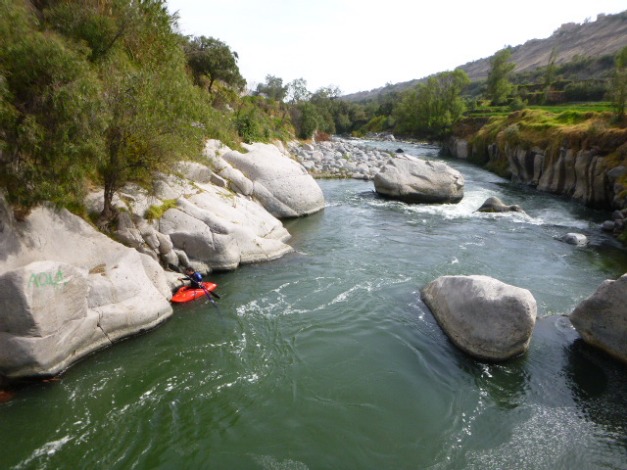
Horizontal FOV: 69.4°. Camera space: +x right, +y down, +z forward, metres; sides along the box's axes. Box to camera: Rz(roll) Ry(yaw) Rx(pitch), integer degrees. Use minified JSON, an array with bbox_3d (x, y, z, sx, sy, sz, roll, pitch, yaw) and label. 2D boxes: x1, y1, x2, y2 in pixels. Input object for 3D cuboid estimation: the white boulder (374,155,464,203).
[{"bbox_3d":[7.931,-4.250,34.094,5.974,3.090,4.738,0,16,0],"label":"white boulder"}]

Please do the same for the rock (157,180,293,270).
[{"bbox_3d":[-3.966,-0.547,21.226,6.180,3.244,4.944,9,18,29],"label":"rock"}]

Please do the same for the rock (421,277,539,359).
[{"bbox_3d":[4.995,2.372,14.072,2.575,1.545,4.017,-4,16,-14],"label":"rock"}]

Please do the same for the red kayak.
[{"bbox_3d":[-4.305,2.106,16.457,0.639,0.371,1.978,15,21,43],"label":"red kayak"}]

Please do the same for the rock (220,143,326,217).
[{"bbox_3d":[-2.884,-3.771,31.020,7.210,4.532,5.665,9,18,29],"label":"rock"}]

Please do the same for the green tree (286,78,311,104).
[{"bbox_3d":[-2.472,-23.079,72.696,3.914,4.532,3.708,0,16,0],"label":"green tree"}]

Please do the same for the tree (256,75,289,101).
[{"bbox_3d":[-6.231,-21.427,66.741,5.047,4.326,4.738,0,16,0],"label":"tree"}]

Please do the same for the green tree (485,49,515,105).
[{"bbox_3d":[36.050,-30.510,87.738,4.738,10.197,4.738,0,16,0],"label":"green tree"}]

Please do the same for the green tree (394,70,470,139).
[{"bbox_3d":[21.836,-24.496,85.130,13.184,12.360,10.815,0,16,0],"label":"green tree"}]

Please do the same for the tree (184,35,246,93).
[{"bbox_3d":[-9.579,-16.161,42.549,5.356,5.047,5.150,0,16,0],"label":"tree"}]

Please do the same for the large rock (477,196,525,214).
[{"bbox_3d":[12.360,-1.955,30.348,2.884,0.978,1.648,0,16,0],"label":"large rock"}]

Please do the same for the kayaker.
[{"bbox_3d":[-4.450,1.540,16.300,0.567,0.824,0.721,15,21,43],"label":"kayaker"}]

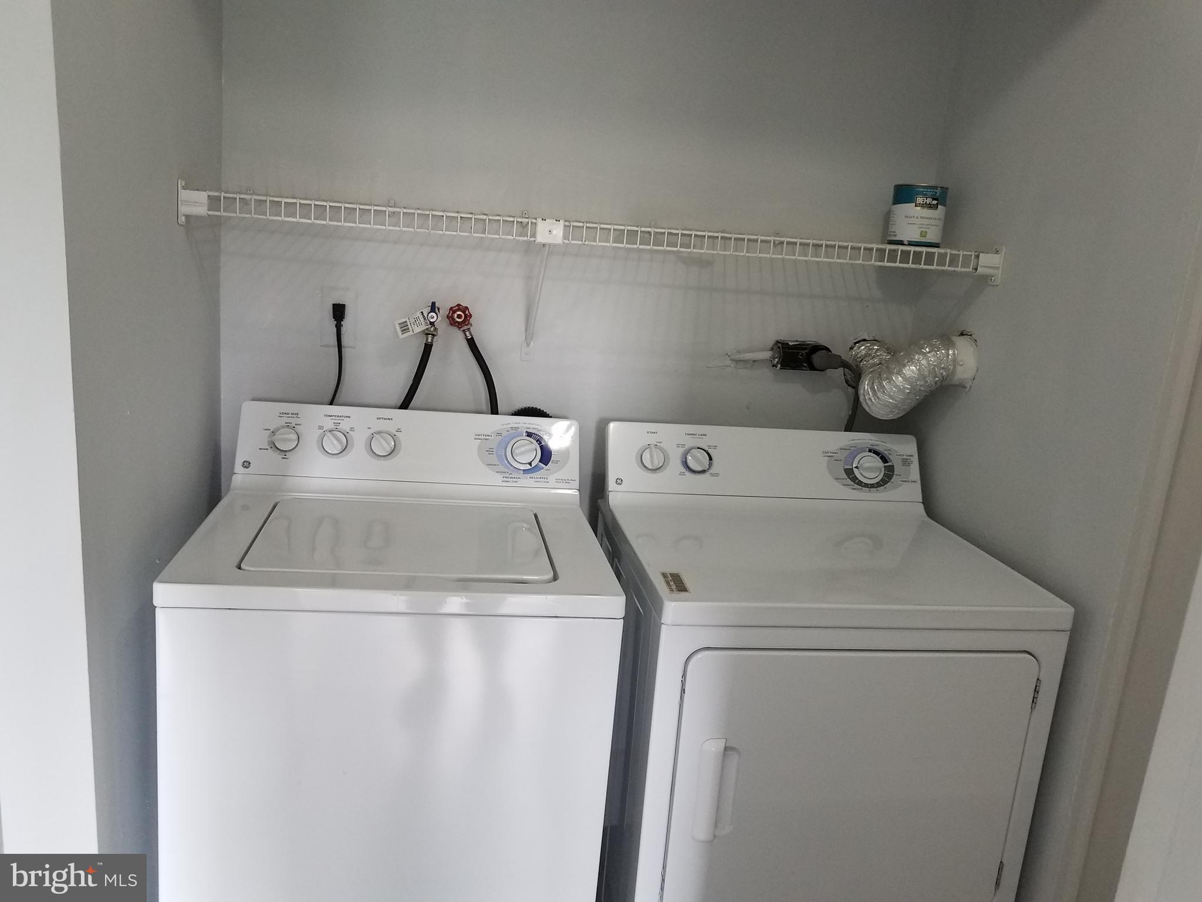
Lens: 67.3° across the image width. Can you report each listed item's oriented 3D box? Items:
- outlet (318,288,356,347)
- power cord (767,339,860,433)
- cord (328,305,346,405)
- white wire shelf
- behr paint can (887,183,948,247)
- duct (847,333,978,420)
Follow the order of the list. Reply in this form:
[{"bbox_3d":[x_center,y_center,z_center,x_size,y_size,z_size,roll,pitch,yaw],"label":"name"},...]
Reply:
[{"bbox_3d":[-0.553,-0.281,1.901,0.075,0.123,0.013,2,12,-10],"label":"outlet"},{"bbox_3d":[0.471,-0.150,2.038,0.220,0.195,0.105,2,12,-10],"label":"power cord"},{"bbox_3d":[-0.545,-0.203,1.879,0.040,0.215,0.065,2,12,-10],"label":"cord"},{"bbox_3d":[0.016,-0.427,1.805,1.535,0.076,0.310,2,12,-10],"label":"white wire shelf"},{"bbox_3d":[0.631,-0.470,1.810,0.108,0.126,0.108,6,12,7],"label":"behr paint can"},{"bbox_3d":[0.642,-0.171,1.972,0.215,0.180,0.270,2,12,-10],"label":"duct"}]

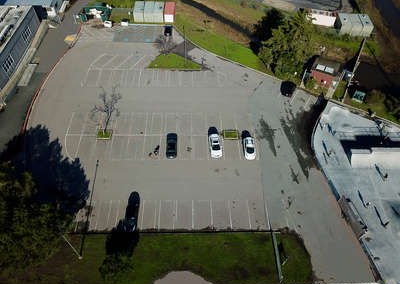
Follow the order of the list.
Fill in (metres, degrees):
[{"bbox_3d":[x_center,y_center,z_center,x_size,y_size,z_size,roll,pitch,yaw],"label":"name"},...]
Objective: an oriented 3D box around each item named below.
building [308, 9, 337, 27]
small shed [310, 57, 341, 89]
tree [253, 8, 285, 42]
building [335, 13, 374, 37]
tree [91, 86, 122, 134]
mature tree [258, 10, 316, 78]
[{"bbox_3d":[30.819,-31.829,76.594,6.570,2.630,2.520,7,54,3],"label":"building"},{"bbox_3d":[26.183,-14.949,63.722,4.850,3.330,4.650,23,56,14],"label":"small shed"},{"bbox_3d":[15.853,-27.270,69.584,7.270,7.880,7.270,2,54,0],"label":"tree"},{"bbox_3d":[38.346,-29.782,75.323,7.680,2.630,5.660,4,54,1],"label":"building"},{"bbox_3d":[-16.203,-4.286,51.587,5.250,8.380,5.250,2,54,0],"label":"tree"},{"bbox_3d":[17.453,-19.288,60.377,10.400,13.430,10.400,2,54,0],"label":"mature tree"}]

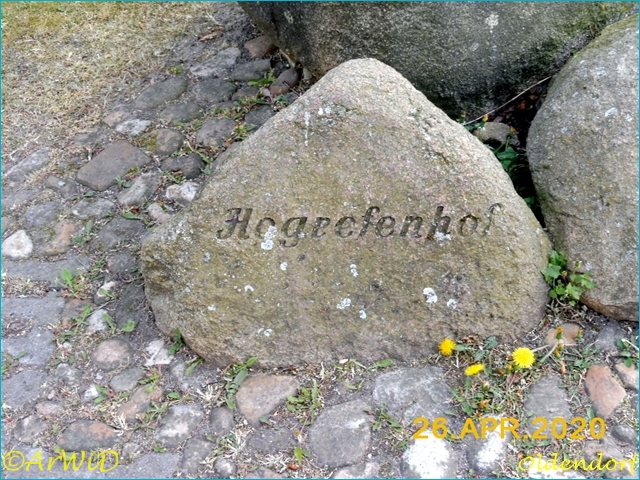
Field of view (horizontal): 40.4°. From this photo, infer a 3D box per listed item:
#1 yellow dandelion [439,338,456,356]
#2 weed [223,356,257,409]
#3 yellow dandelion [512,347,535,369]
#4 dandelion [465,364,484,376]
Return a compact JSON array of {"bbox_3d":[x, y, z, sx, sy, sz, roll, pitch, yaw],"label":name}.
[{"bbox_3d":[0.257,0.216,1.750,0.036,0.020,0.036,-4,49,4],"label":"yellow dandelion"},{"bbox_3d":[-0.158,0.280,1.710,0.064,0.045,0.090,0,40,0],"label":"weed"},{"bbox_3d":[0.403,0.233,1.720,0.043,0.020,0.043,0,53,0],"label":"yellow dandelion"},{"bbox_3d":[0.302,0.255,1.700,0.039,0.015,0.039,-16,12,13],"label":"dandelion"}]

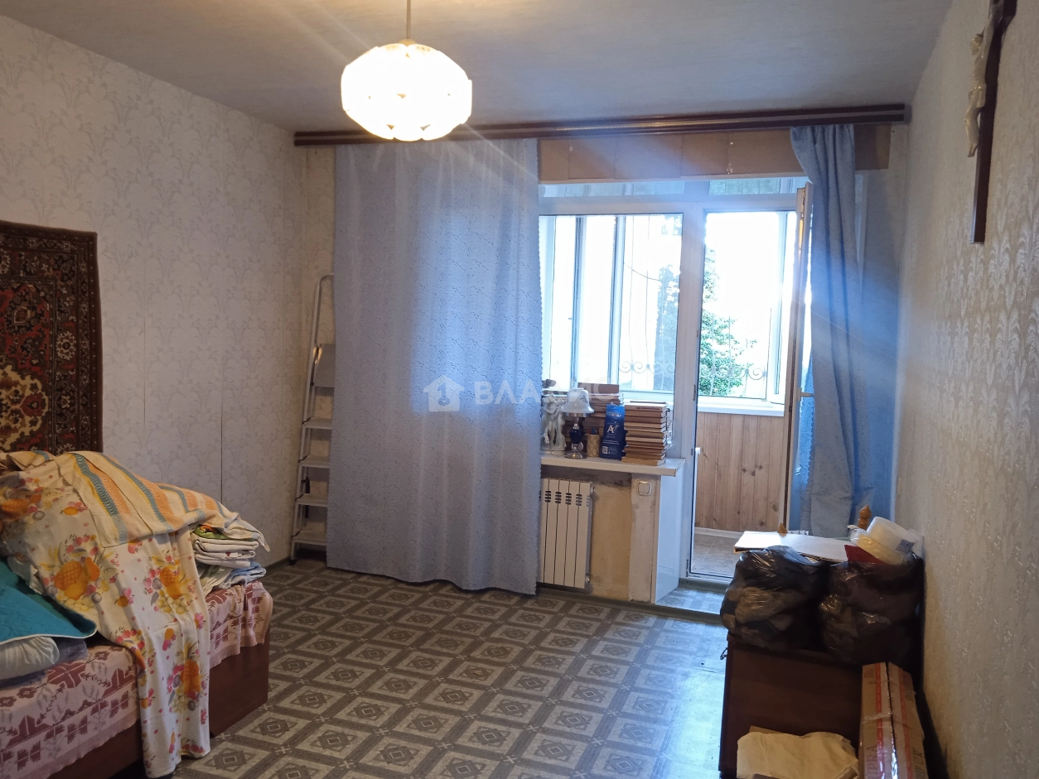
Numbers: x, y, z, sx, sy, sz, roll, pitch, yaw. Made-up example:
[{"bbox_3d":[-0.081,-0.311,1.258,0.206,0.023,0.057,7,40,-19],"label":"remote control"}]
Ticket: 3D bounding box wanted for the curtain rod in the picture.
[{"bbox_3d":[0.235,-1.338,4.322,3.180,0.075,0.095,4,5,19],"label":"curtain rod"}]

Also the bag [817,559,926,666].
[{"bbox_3d":[1.136,0.694,2.756,0.307,0.297,0.325,4,5,19],"label":"bag"}]

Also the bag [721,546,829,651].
[{"bbox_3d":[0.865,0.679,2.849,0.328,0.292,0.325,4,5,19],"label":"bag"}]

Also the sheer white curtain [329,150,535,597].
[{"bbox_3d":[-0.483,-0.129,4.686,1.293,2.419,0.127,4,5,19],"label":"sheer white curtain"}]

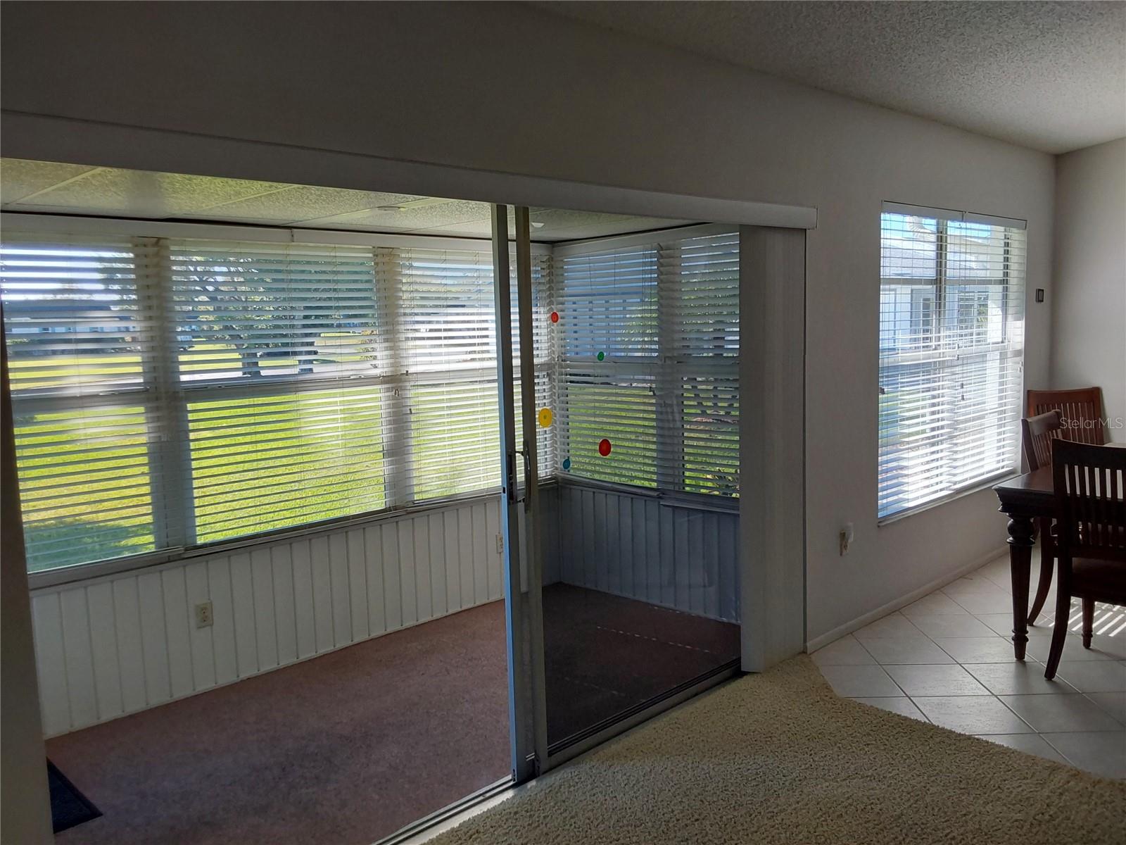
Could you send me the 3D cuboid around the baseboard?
[{"bbox_3d":[2.087,0.877,4.983,2.700,0.066,0.015,-8,9,-43],"label":"baseboard"}]

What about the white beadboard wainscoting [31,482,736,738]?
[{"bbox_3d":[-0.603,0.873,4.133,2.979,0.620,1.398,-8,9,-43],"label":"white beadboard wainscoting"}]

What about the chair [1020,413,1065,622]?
[{"bbox_3d":[2.573,0.468,4.351,0.480,0.990,0.580,-8,9,-43],"label":"chair"}]

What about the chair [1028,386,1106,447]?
[{"bbox_3d":[3.085,0.343,5.256,0.490,1.000,0.580,-3,7,-12],"label":"chair"}]

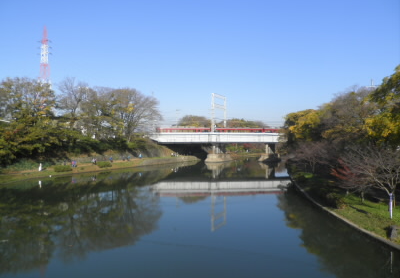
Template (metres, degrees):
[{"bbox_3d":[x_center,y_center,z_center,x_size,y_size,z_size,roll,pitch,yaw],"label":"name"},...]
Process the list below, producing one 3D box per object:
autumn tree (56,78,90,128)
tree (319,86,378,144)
[{"bbox_3d":[-31.600,-7.800,78.000,8.600,14.800,8.600,0,-1,0],"label":"autumn tree"},{"bbox_3d":[22.200,-1.670,47.000,8.800,12.700,8.600,0,-1,0],"label":"tree"}]

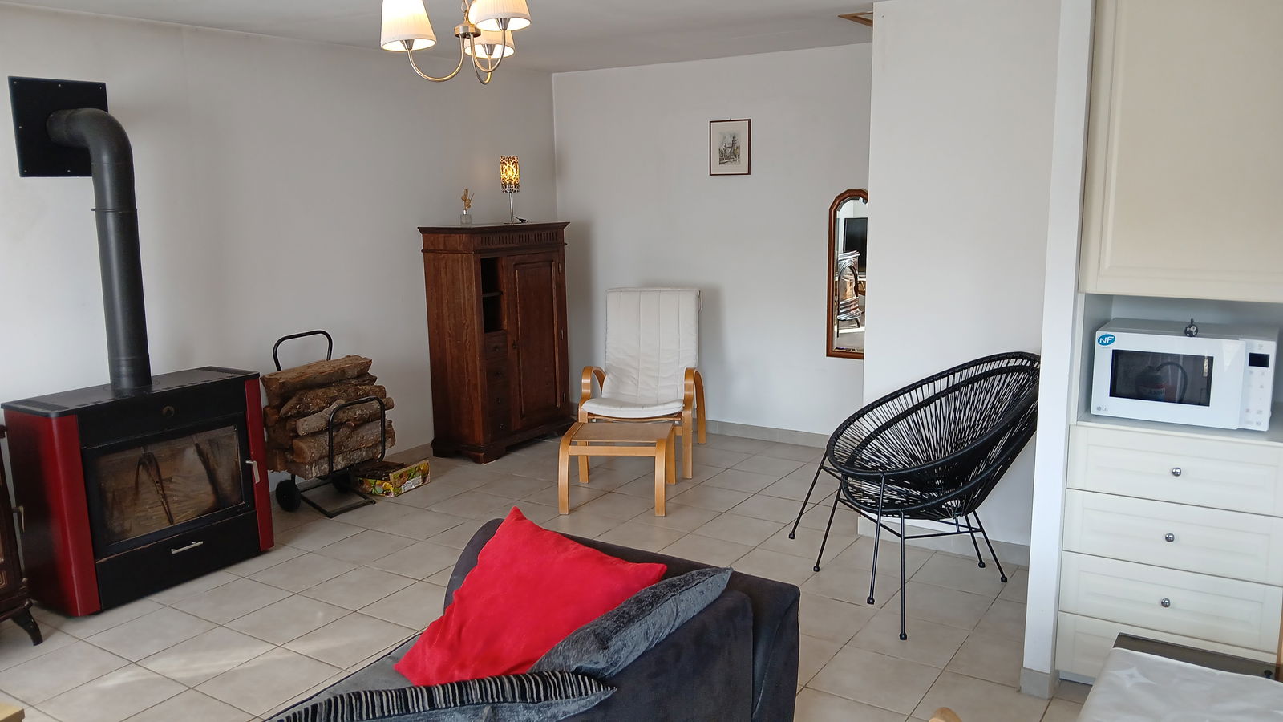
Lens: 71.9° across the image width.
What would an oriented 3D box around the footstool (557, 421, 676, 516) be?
[{"bbox_3d":[-0.118,0.535,4.600,0.545,0.385,0.490,0,10,7],"label":"footstool"}]

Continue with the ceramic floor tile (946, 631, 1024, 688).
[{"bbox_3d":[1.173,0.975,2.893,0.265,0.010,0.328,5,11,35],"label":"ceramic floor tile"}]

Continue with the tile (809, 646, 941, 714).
[{"bbox_3d":[0.735,1.000,2.781,0.328,0.010,0.328,5,11,35],"label":"tile"}]

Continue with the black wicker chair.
[{"bbox_3d":[1.140,0.459,3.369,0.860,0.900,0.720,-4,10,-14],"label":"black wicker chair"}]

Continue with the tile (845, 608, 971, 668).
[{"bbox_3d":[0.953,0.991,3.155,0.335,0.010,0.335,5,11,33],"label":"tile"}]

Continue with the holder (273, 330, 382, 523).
[{"bbox_3d":[-1.647,0.327,4.673,0.490,0.915,0.400,5,11,33],"label":"holder"}]

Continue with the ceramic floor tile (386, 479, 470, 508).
[{"bbox_3d":[-1.185,0.717,4.775,0.328,0.010,0.328,4,10,31],"label":"ceramic floor tile"}]

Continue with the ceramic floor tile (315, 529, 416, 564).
[{"bbox_3d":[-1.256,0.856,4.056,0.335,0.012,0.335,5,11,31],"label":"ceramic floor tile"}]

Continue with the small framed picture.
[{"bbox_3d":[0.564,-1.365,5.669,0.290,0.345,0.020,5,11,33],"label":"small framed picture"}]

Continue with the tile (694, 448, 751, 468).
[{"bbox_3d":[0.460,0.589,5.403,0.328,0.010,0.328,5,11,32],"label":"tile"}]

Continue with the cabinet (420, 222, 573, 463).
[{"bbox_3d":[-0.898,-0.149,5.680,0.420,1.400,0.890,5,12,33],"label":"cabinet"}]

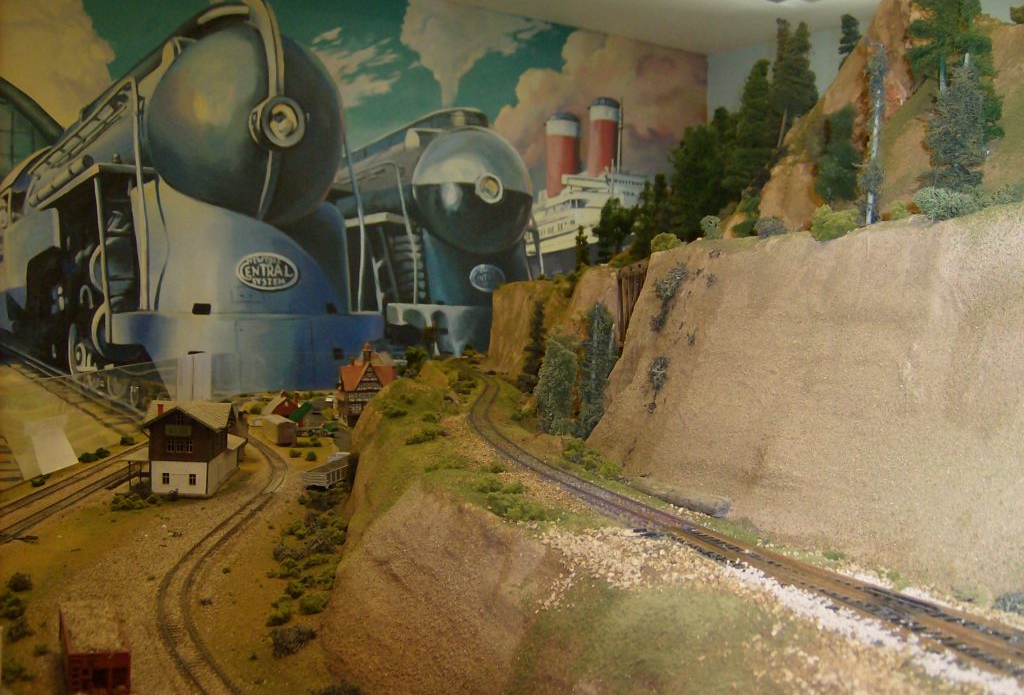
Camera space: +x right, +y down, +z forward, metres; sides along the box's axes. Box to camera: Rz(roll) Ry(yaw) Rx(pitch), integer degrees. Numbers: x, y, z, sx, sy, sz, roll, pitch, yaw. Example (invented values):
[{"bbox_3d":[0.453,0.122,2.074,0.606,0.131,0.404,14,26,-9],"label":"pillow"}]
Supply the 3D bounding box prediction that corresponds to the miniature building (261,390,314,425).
[{"bbox_3d":[-0.355,0.093,1.680,0.078,0.047,0.070,-2,5,-22],"label":"miniature building"}]

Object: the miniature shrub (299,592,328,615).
[{"bbox_3d":[-0.141,0.182,0.754,0.021,0.015,0.018,0,3,0],"label":"miniature shrub"}]

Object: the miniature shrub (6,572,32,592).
[{"bbox_3d":[-0.375,0.179,0.809,0.020,0.014,0.018,0,3,0],"label":"miniature shrub"}]

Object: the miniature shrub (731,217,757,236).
[{"bbox_3d":[0.162,-0.084,0.740,0.020,0.015,0.018,0,3,0],"label":"miniature shrub"}]

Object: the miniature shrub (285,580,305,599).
[{"bbox_3d":[-0.163,0.181,0.794,0.015,0.012,0.015,0,3,0],"label":"miniature shrub"}]

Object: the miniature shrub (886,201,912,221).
[{"bbox_3d":[0.211,-0.075,0.580,0.013,0.011,0.013,0,5,0],"label":"miniature shrub"}]

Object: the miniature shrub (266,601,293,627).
[{"bbox_3d":[-0.159,0.181,0.725,0.017,0.013,0.016,0,5,0],"label":"miniature shrub"}]

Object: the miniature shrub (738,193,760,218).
[{"bbox_3d":[0.185,-0.111,0.830,0.017,0.019,0.017,0,5,0],"label":"miniature shrub"}]

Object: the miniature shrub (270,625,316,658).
[{"bbox_3d":[-0.138,0.185,0.668,0.029,0.018,0.024,0,3,0],"label":"miniature shrub"}]

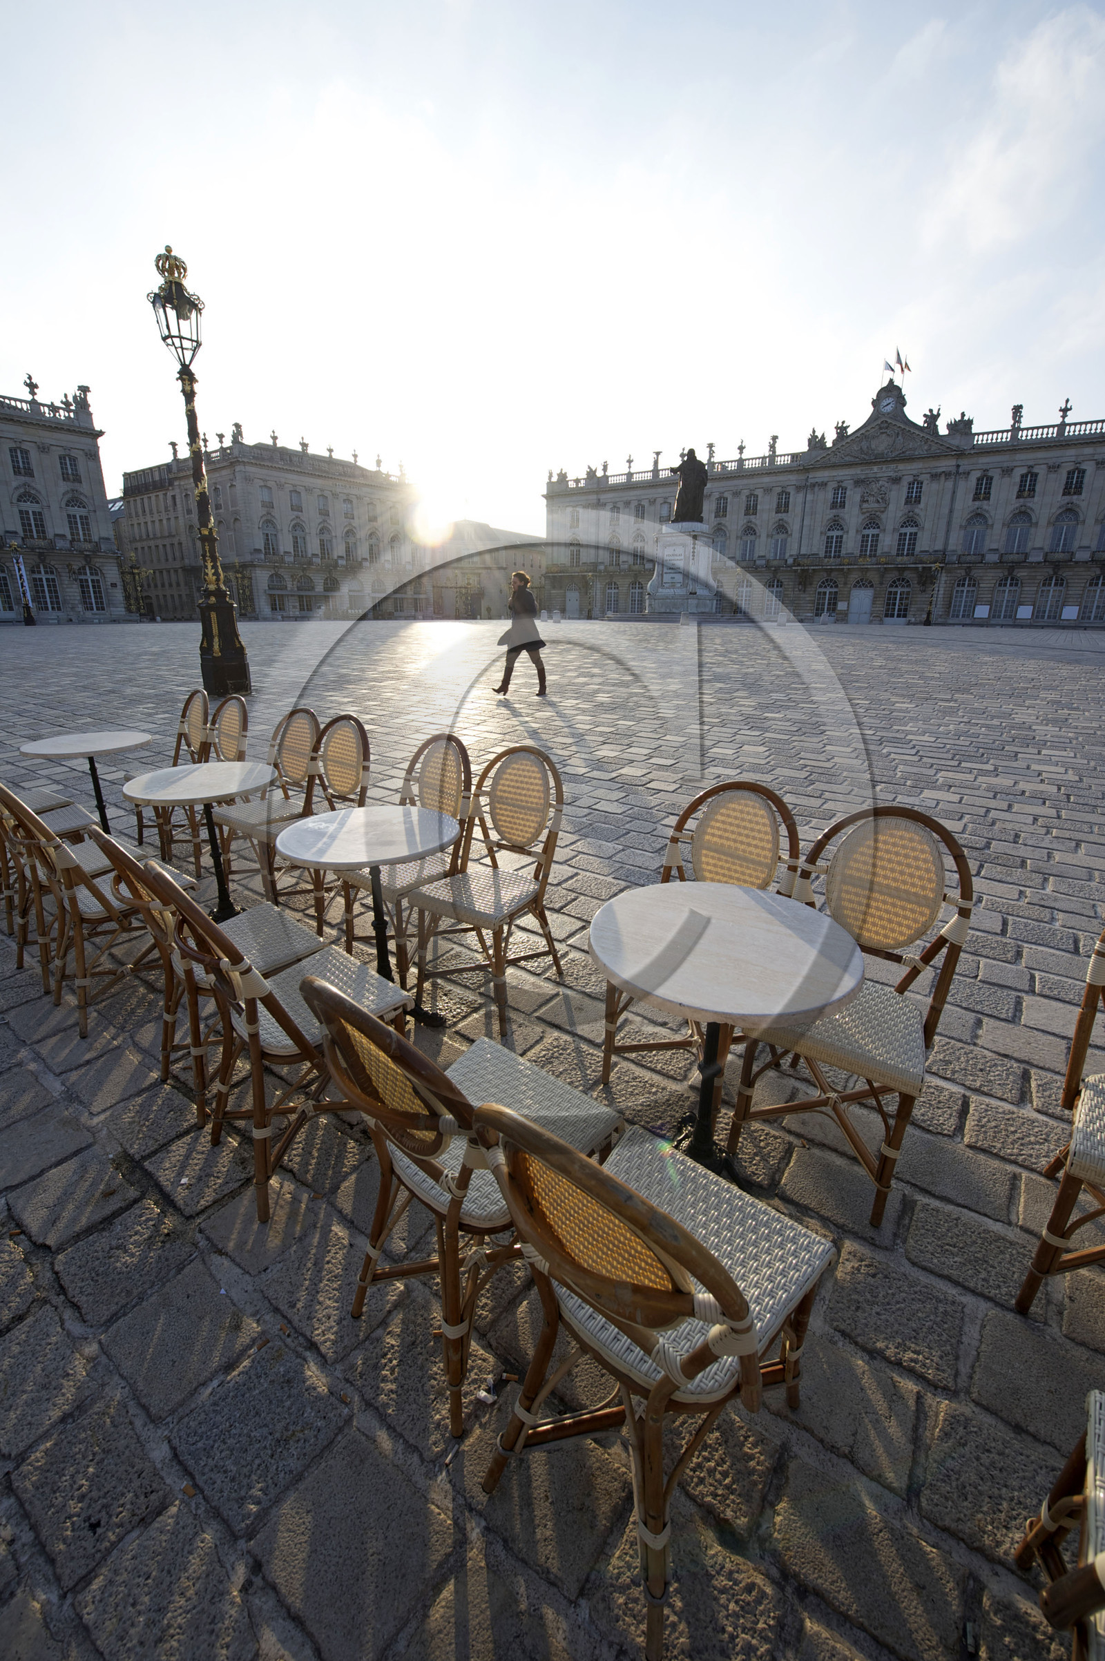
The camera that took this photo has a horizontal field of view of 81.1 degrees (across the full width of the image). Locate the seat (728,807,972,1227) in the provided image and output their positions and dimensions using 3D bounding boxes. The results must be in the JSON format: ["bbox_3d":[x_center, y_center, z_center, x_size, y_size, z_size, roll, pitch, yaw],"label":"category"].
[{"bbox_3d":[0.815,0.447,1.756,0.445,0.940,0.530,15,25,36],"label":"seat"}]

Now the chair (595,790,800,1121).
[{"bbox_3d":[0.463,0.364,1.992,0.445,0.940,0.530,17,26,39],"label":"chair"}]

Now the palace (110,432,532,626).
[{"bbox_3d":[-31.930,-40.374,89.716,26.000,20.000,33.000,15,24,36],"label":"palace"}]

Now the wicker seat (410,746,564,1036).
[{"bbox_3d":[-0.211,0.179,2.359,0.412,0.897,0.498,11,22,29],"label":"wicker seat"}]

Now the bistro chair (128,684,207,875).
[{"bbox_3d":[-2.431,-0.371,4.178,0.460,0.970,0.530,16,25,37],"label":"bistro chair"}]

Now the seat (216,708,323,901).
[{"bbox_3d":[-1.391,-0.139,3.259,0.412,0.897,0.498,12,23,31],"label":"seat"}]

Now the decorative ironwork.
[{"bbox_3d":[-5.787,-5.587,10.608,0.740,6.479,0.740,14,23,34],"label":"decorative ironwork"}]

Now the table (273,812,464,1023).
[{"bbox_3d":[-0.613,0.316,2.306,0.605,0.675,0.605,0,19,0],"label":"table"}]

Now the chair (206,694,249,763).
[{"bbox_3d":[-2.086,-0.283,3.933,0.460,0.970,0.530,16,25,37],"label":"chair"}]

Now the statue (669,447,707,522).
[{"bbox_3d":[8.475,-21.583,40.355,1.750,4.204,1.400,14,23,34],"label":"statue"}]

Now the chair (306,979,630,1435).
[{"bbox_3d":[-0.174,0.618,1.312,0.445,0.940,0.530,16,26,38],"label":"chair"}]

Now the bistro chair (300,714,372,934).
[{"bbox_3d":[-1.138,-0.068,3.223,0.445,0.940,0.530,12,23,31],"label":"bistro chair"}]

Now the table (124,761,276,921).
[{"bbox_3d":[-1.612,0.095,3.111,0.635,0.725,0.635,15,25,37],"label":"table"}]

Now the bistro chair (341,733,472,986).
[{"bbox_3d":[-0.562,0.101,2.580,0.412,0.897,0.498,15,24,36],"label":"bistro chair"}]

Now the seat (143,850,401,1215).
[{"bbox_3d":[-0.671,0.434,1.642,0.412,0.897,0.498,18,26,41],"label":"seat"}]

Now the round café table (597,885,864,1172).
[{"bbox_3d":[0.391,0.563,1.606,0.605,0.675,0.605,0,19,0],"label":"round café table"}]

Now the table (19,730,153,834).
[{"bbox_3d":[-2.882,-0.202,4.108,0.680,0.720,0.680,16,25,37],"label":"table"}]

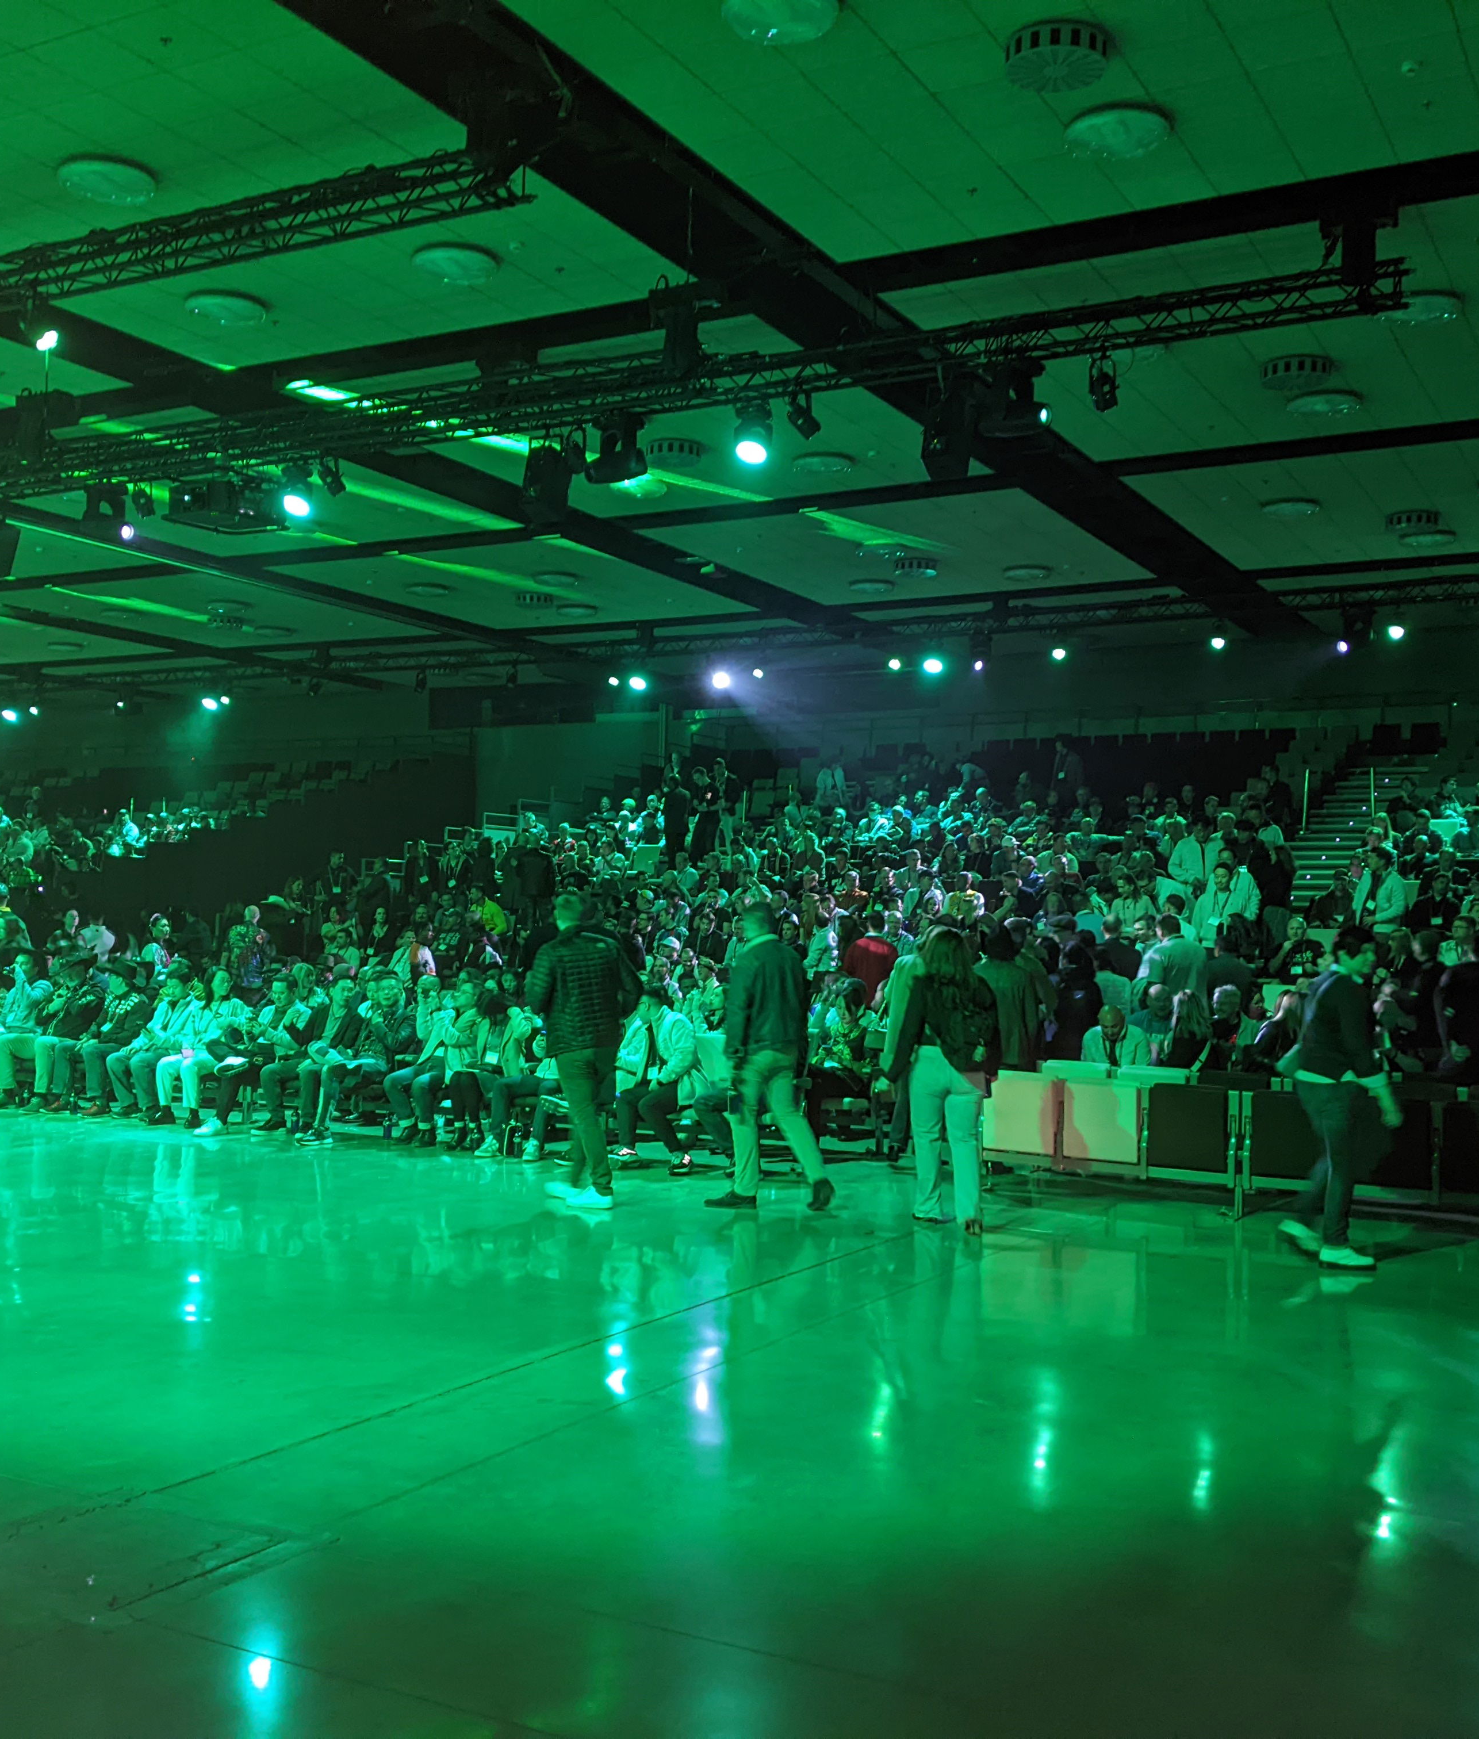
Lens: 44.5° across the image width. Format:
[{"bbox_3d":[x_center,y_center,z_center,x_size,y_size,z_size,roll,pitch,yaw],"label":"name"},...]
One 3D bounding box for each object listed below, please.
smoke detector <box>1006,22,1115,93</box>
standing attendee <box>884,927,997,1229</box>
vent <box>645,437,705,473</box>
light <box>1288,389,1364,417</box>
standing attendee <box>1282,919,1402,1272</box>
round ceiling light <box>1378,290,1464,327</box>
[{"bbox_3d":[1.946,-4.934,11.023,0.630,0.160,0.630,2,-2,0],"label":"smoke detector"},{"bbox_3d":[1.150,1.150,10.162,0.580,1.690,0.420,2,-2,2],"label":"standing attendee"},{"bbox_3d":[-0.709,-4.650,20.203,0.650,0.170,0.650,2,-2,0],"label":"vent"},{"bbox_3d":[5.758,-4.582,17.796,0.710,0.100,0.710,0,-3,29],"label":"light"},{"bbox_3d":[3.202,1.166,9.612,0.640,1.730,0.500,1,-2,9],"label":"standing attendee"},{"bbox_3d":[5.713,-4.686,15.190,0.700,0.100,0.700,2,-2,0],"label":"round ceiling light"}]

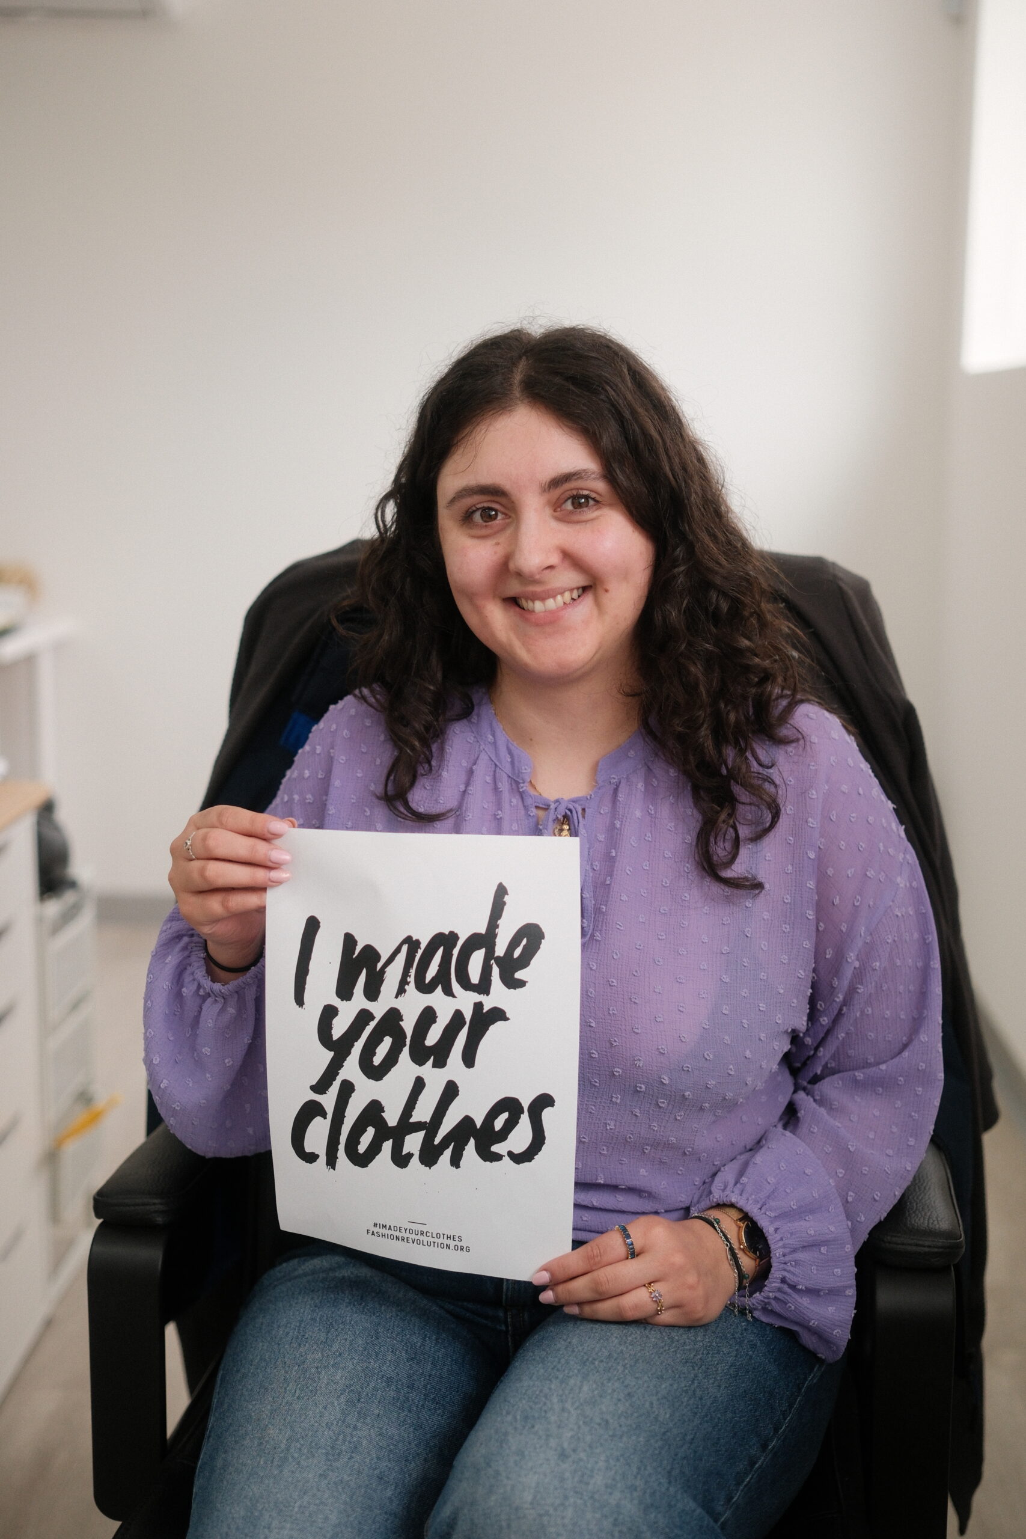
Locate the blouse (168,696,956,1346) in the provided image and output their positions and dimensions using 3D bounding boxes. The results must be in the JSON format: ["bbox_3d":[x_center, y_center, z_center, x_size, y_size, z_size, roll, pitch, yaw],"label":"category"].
[{"bbox_3d":[0.032,0.167,1.579,0.560,0.450,0.350,1,8,9],"label":"blouse"}]

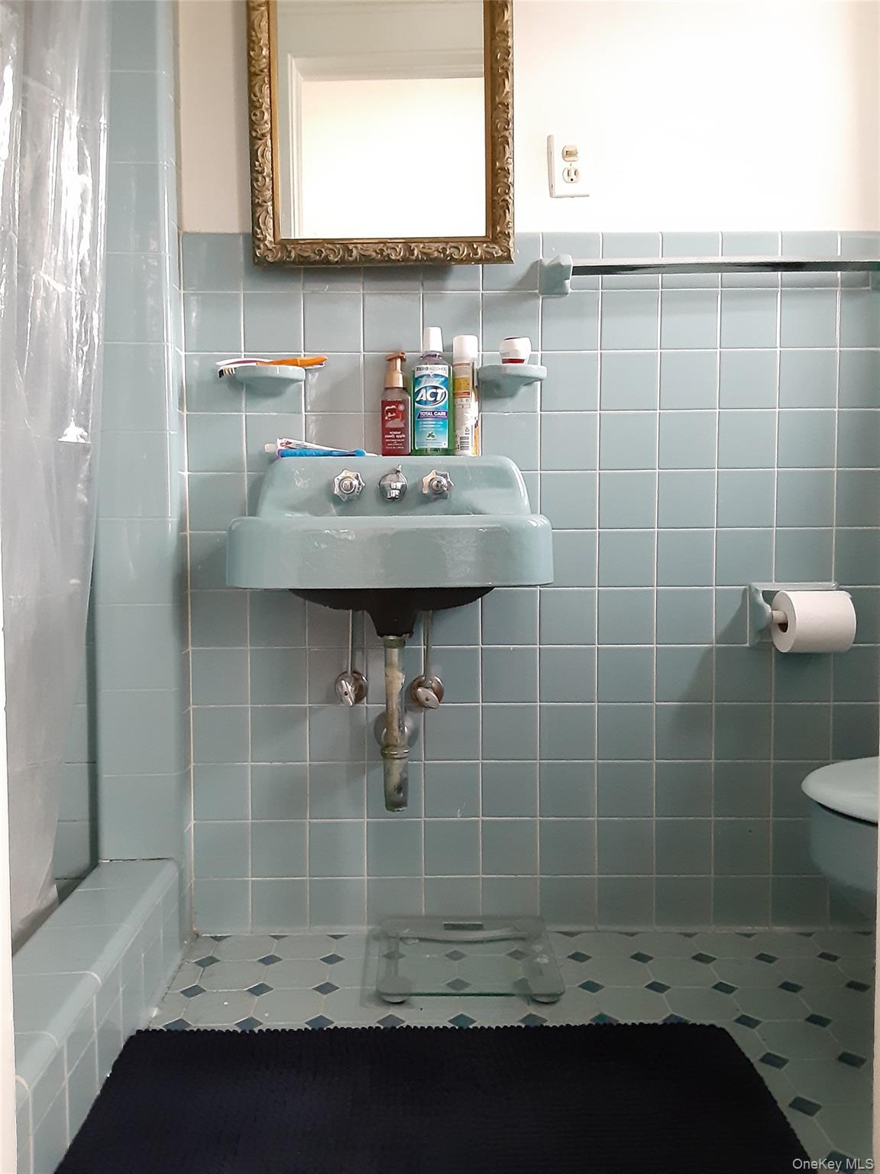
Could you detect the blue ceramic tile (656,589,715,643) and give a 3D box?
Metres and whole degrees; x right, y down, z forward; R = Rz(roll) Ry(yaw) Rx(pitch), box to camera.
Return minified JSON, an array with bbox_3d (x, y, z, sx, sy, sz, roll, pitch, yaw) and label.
[{"bbox_3d":[0.460,0.056,1.726,0.108,0.108,0.009,0,3,0],"label":"blue ceramic tile"}]

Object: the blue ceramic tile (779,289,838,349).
[{"bbox_3d":[0.678,-0.494,1.685,0.108,0.108,0.009,0,3,0],"label":"blue ceramic tile"}]

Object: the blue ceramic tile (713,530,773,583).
[{"bbox_3d":[0.571,-0.057,1.720,0.108,0.108,0.010,0,3,0],"label":"blue ceramic tile"}]

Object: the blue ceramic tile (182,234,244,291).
[{"bbox_3d":[-0.421,-0.600,1.702,0.108,0.108,0.009,0,3,0],"label":"blue ceramic tile"}]

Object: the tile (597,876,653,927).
[{"bbox_3d":[0.356,0.604,1.752,0.108,0.098,0.010,0,3,0],"label":"tile"}]

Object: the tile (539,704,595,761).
[{"bbox_3d":[0.243,0.276,1.736,0.108,0.108,0.010,0,3,0],"label":"tile"}]

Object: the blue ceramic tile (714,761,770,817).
[{"bbox_3d":[0.572,0.384,1.734,0.108,0.108,0.009,0,3,0],"label":"blue ceramic tile"}]

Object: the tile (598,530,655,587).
[{"bbox_3d":[0.352,-0.053,1.726,0.108,0.108,0.009,0,3,0],"label":"tile"}]

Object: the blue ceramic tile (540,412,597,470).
[{"bbox_3d":[0.238,-0.271,1.700,0.107,0.107,0.010,0,3,0],"label":"blue ceramic tile"}]

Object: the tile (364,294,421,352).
[{"bbox_3d":[-0.088,-0.486,1.690,0.108,0.108,0.009,0,3,1],"label":"tile"}]

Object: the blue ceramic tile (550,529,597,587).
[{"bbox_3d":[0.240,-0.053,1.712,0.108,0.108,0.009,0,3,1],"label":"blue ceramic tile"}]

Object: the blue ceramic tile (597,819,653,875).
[{"bbox_3d":[0.352,0.495,1.742,0.108,0.108,0.009,0,3,0],"label":"blue ceramic tile"}]

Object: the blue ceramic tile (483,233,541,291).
[{"bbox_3d":[0.133,-0.599,1.691,0.108,0.108,0.010,0,3,0],"label":"blue ceramic tile"}]

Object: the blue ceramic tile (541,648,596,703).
[{"bbox_3d":[0.243,0.167,1.738,0.108,0.108,0.009,0,3,0],"label":"blue ceramic tile"}]

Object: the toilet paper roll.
[{"bbox_3d":[0.666,0.062,1.630,0.103,0.109,0.109,0,3,0],"label":"toilet paper roll"}]

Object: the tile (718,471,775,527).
[{"bbox_3d":[0.569,-0.165,1.702,0.108,0.108,0.009,0,3,1],"label":"tile"}]

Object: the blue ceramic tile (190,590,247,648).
[{"bbox_3d":[-0.418,0.061,1.737,0.108,0.108,0.009,0,3,0],"label":"blue ceramic tile"}]

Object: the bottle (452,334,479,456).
[{"bbox_3d":[0.048,-0.345,1.664,0.046,0.221,0.046,0,3,0],"label":"bottle"}]

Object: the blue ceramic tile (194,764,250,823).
[{"bbox_3d":[-0.413,0.393,1.742,0.108,0.108,0.009,0,3,0],"label":"blue ceramic tile"}]

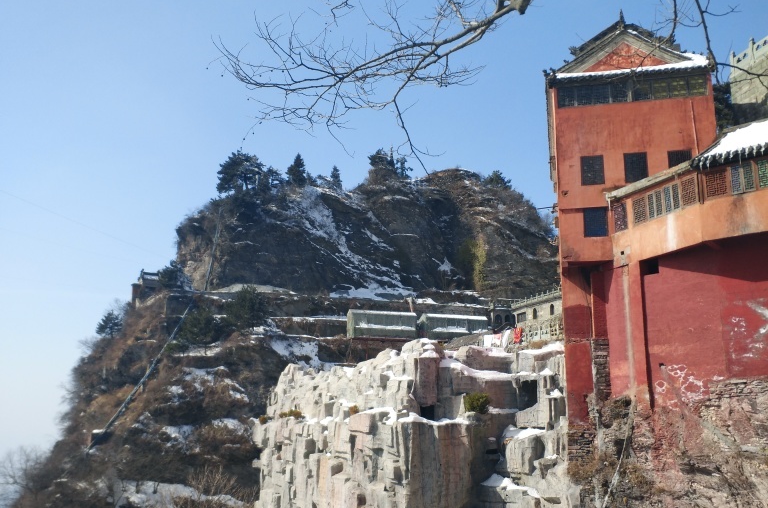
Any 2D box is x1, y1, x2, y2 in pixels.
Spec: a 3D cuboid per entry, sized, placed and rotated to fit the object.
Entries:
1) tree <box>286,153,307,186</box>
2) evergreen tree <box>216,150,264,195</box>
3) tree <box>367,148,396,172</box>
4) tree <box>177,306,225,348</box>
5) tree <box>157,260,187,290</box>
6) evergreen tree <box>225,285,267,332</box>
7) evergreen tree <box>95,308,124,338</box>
[{"bbox_3d":[-15.870,-15.320,118.000,3.520,6.160,3.340,0,-11,0],"label":"tree"},{"bbox_3d":[-25.580,-14.530,116.000,8.300,7.840,7.880,0,-11,0],"label":"evergreen tree"},{"bbox_3d":[-0.440,-16.520,115.000,5.140,4.240,4.890,0,-11,0],"label":"tree"},{"bbox_3d":[-25.660,10.280,91.000,6.510,5.870,6.180,0,-11,0],"label":"tree"},{"bbox_3d":[-34.280,3.470,105.000,4.690,4.840,4.460,0,-11,0],"label":"tree"},{"bbox_3d":[-19.790,7.790,93.000,5.820,6.290,5.530,0,-11,0],"label":"evergreen tree"},{"bbox_3d":[-40.910,10.360,97.000,4.340,4.470,4.120,0,-11,0],"label":"evergreen tree"}]

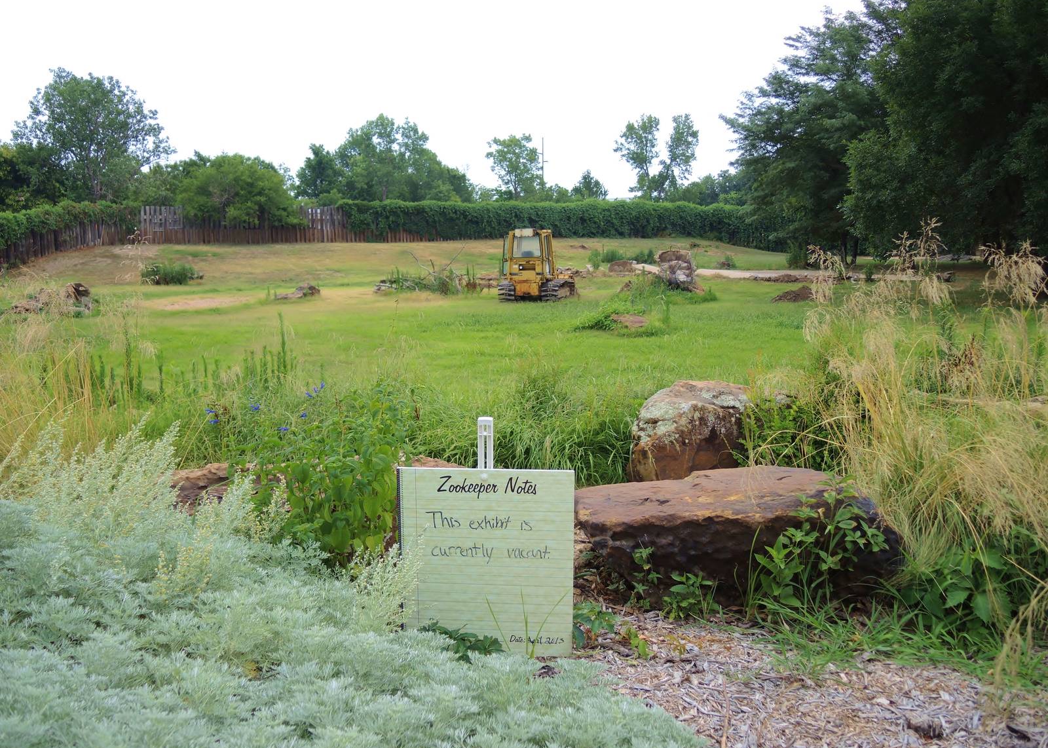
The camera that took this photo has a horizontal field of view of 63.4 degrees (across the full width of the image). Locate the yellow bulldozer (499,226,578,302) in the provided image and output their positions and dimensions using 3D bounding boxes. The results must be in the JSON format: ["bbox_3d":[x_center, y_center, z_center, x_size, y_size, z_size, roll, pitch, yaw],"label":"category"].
[{"bbox_3d":[0.650,-4.547,35.010,2.600,2.850,4.100,2,9,14],"label":"yellow bulldozer"}]

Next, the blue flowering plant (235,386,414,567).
[{"bbox_3d":[-0.877,0.461,3.713,0.770,0.860,0.650,-2,9,-14],"label":"blue flowering plant"}]

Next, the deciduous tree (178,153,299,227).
[{"bbox_3d":[-18.497,-11.587,54.876,7.900,5.250,7.000,-3,9,-18],"label":"deciduous tree"}]

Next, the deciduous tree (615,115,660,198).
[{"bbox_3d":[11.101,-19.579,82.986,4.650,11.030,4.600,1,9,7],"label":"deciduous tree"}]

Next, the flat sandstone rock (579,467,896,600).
[{"bbox_3d":[0.970,0.763,4.123,1.500,0.440,0.820,-1,8,-9],"label":"flat sandstone rock"}]

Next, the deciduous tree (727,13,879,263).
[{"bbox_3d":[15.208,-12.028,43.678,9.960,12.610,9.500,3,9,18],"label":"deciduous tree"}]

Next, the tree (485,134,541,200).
[{"bbox_3d":[-1.200,-19.659,91.116,6.100,13.000,6.000,0,8,0],"label":"tree"}]

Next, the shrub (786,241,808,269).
[{"bbox_3d":[13.759,-5.962,42.589,1.230,1.430,1.200,3,9,18],"label":"shrub"}]

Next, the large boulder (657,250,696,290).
[{"bbox_3d":[6.278,-4.227,34.762,1.650,1.700,1.400,2,9,10],"label":"large boulder"}]

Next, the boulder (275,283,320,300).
[{"bbox_3d":[-9.050,-3.270,33.984,1.800,0.660,1.100,0,8,0],"label":"boulder"}]

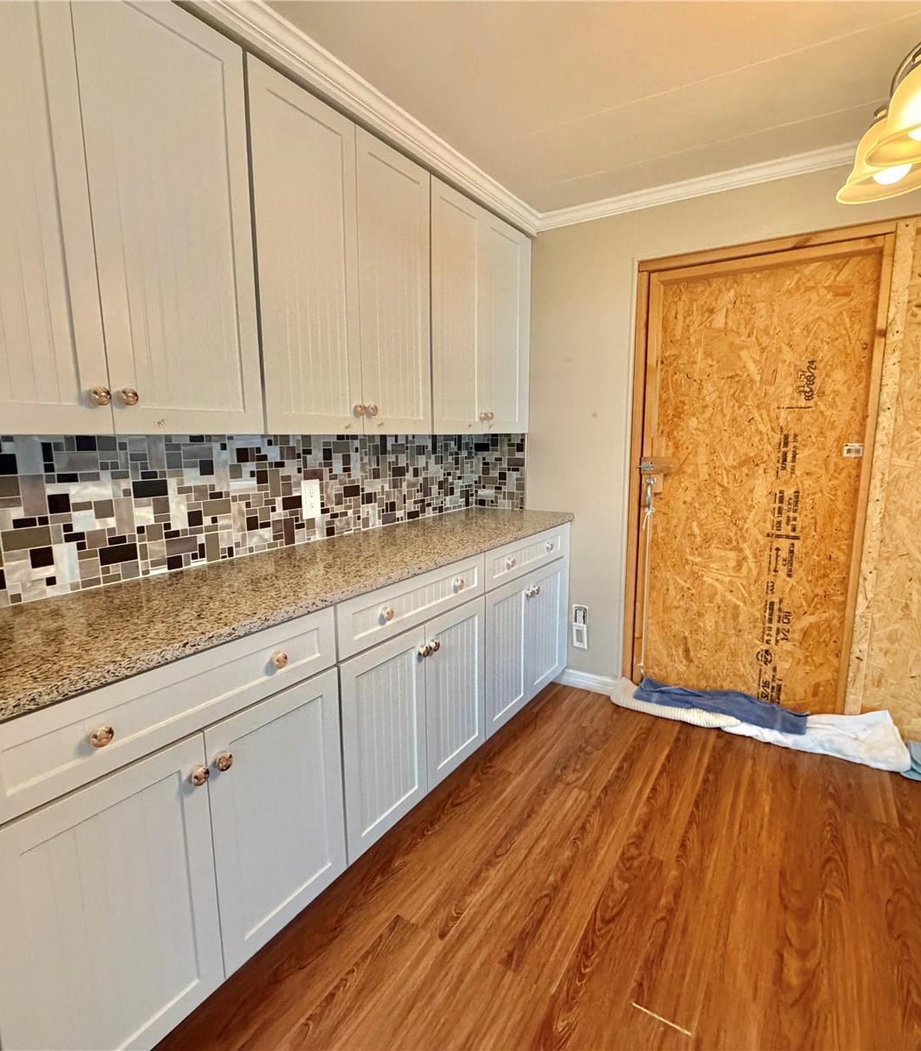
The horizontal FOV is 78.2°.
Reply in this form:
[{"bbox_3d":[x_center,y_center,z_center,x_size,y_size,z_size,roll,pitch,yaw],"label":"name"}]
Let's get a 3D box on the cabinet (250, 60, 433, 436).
[{"bbox_3d":[-0.453,-0.777,1.891,0.321,0.933,0.786,6,11,32],"label":"cabinet"}]

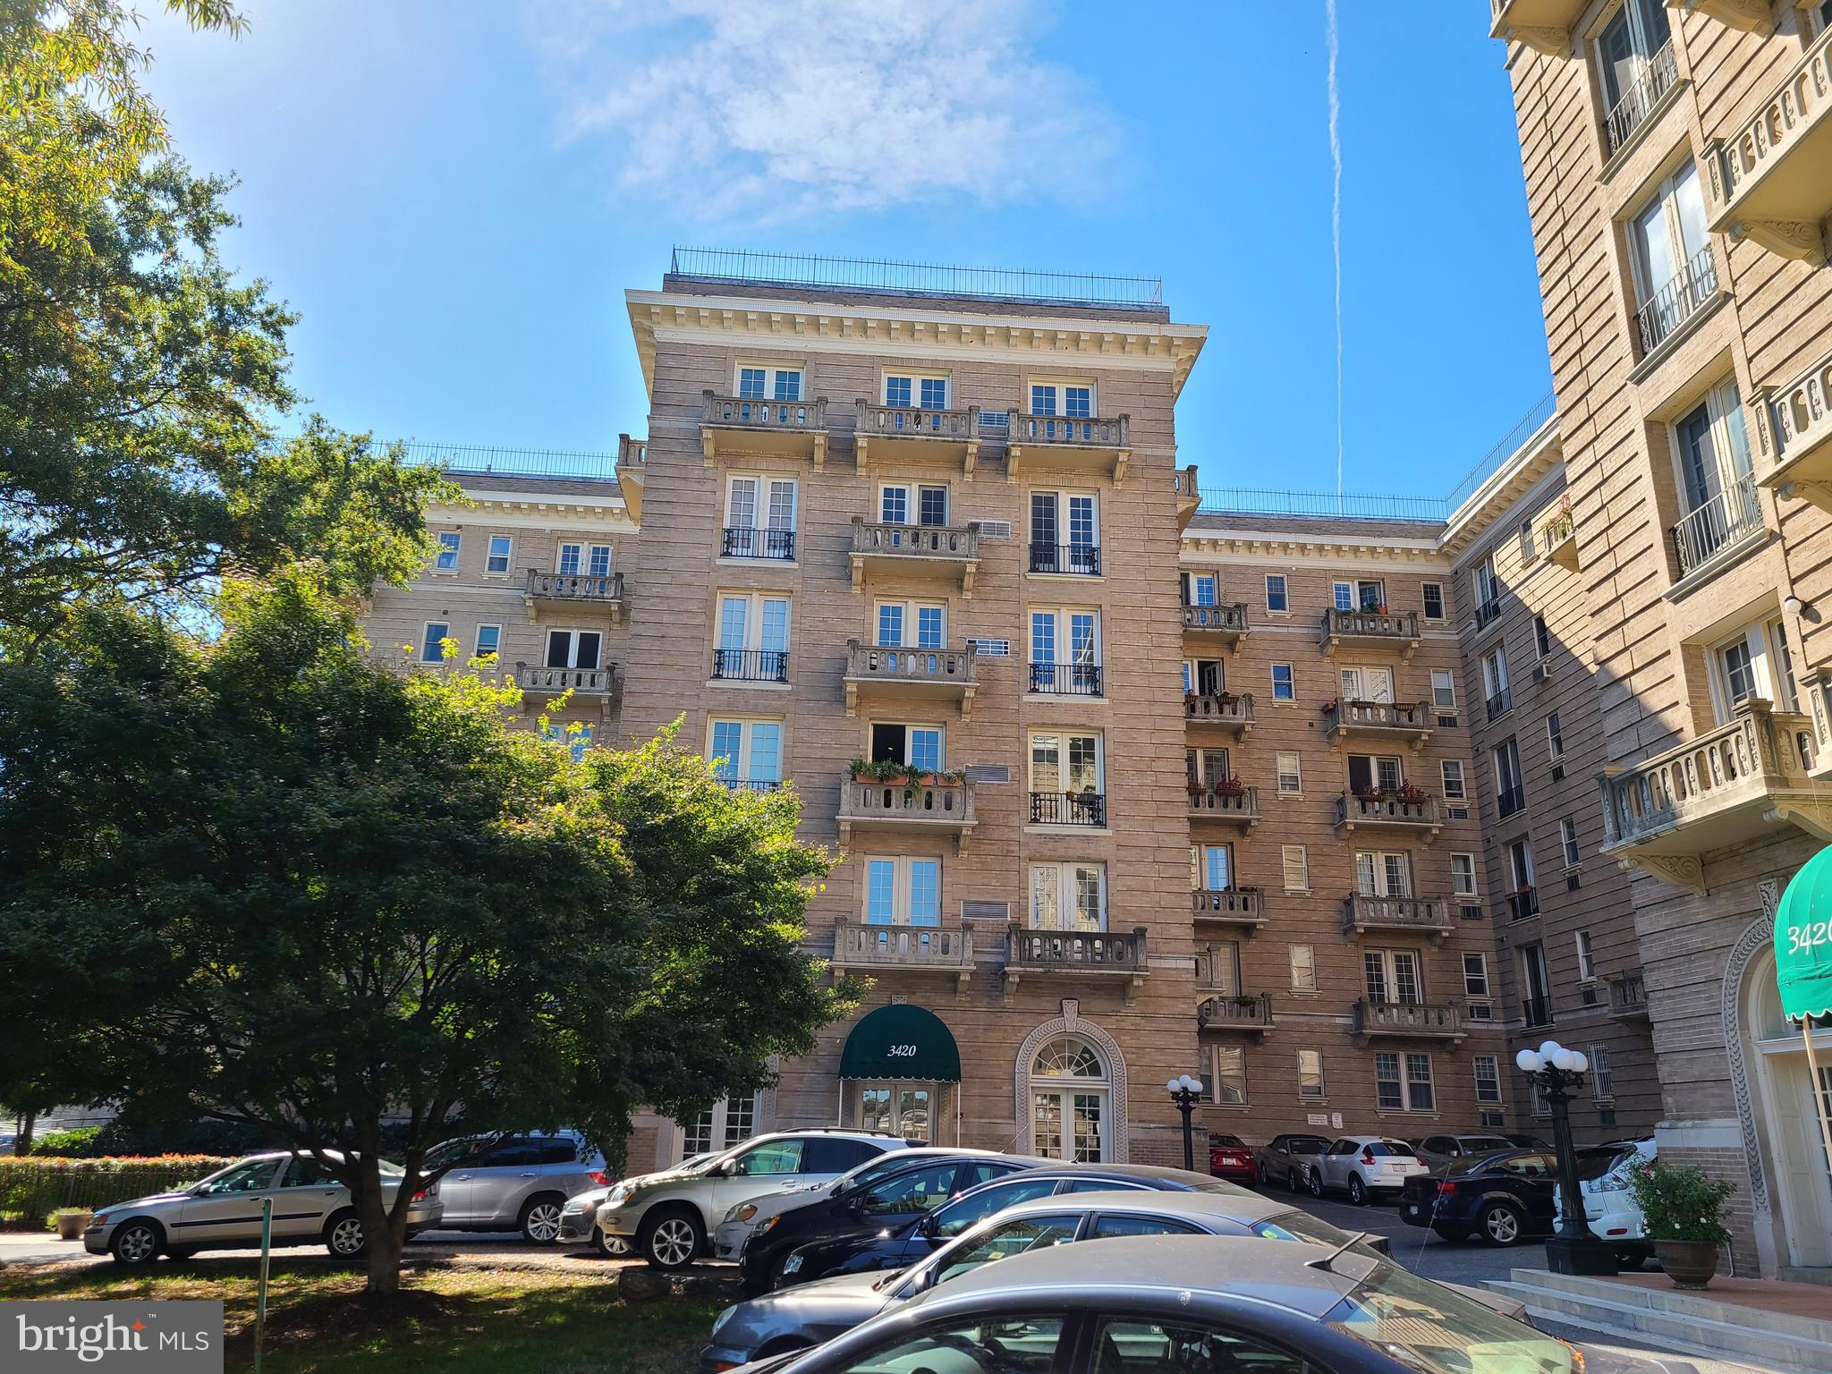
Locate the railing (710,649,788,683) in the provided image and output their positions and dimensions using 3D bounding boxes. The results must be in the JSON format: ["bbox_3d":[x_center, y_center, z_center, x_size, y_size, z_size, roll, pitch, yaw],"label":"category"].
[{"bbox_3d":[-3.914,-0.496,32.613,1.800,0.690,0.130,3,-18,-3],"label":"railing"}]

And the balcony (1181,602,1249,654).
[{"bbox_3d":[9.464,-1.874,46.008,3.170,1.560,1.040,3,-18,-3],"label":"balcony"}]

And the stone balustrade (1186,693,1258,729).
[{"bbox_3d":[9.056,0.847,43.357,3.050,1.090,1.030,2,-18,-4],"label":"stone balustrade"}]

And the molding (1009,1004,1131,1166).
[{"bbox_3d":[3.299,8.579,29.095,2.391,3.895,0.250,2,-18,-4],"label":"molding"}]

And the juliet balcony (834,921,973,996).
[{"bbox_3d":[-0.293,5.791,29.207,3.040,1.470,1.030,2,-18,-4],"label":"juliet balcony"}]

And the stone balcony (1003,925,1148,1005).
[{"bbox_3d":[3.371,5.966,29.420,3.066,1.533,1.030,3,-19,-3],"label":"stone balcony"}]

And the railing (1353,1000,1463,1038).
[{"bbox_3d":[14.796,10.001,41.329,3.100,1.020,1.000,2,-19,-4],"label":"railing"}]

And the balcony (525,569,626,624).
[{"bbox_3d":[-10.696,-2.725,43.389,3.040,1.440,1.060,3,-19,-3],"label":"balcony"}]

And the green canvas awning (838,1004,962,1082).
[{"bbox_3d":[-0.354,7.505,29.017,2.480,1.600,1.800,2,-19,-4],"label":"green canvas awning"}]

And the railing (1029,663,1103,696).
[{"bbox_3d":[3.486,-0.157,32.002,1.758,0.705,0.080,2,-18,-4],"label":"railing"}]

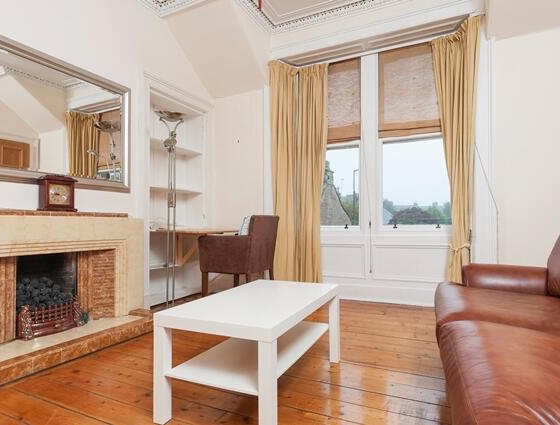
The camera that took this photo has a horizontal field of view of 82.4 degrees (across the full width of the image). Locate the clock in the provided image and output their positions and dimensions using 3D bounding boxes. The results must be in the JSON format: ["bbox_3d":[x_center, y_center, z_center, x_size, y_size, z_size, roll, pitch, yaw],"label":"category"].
[{"bbox_3d":[-1.538,-0.125,2.204,0.105,0.225,0.210,-1,-2,31],"label":"clock"}]

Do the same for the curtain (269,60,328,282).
[{"bbox_3d":[0.212,-0.420,3.651,0.620,2.640,0.300,-1,-2,26],"label":"curtain"}]

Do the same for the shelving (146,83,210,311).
[{"bbox_3d":[-1.213,-0.131,3.523,0.290,2.150,0.820,-1,-2,26],"label":"shelving"}]

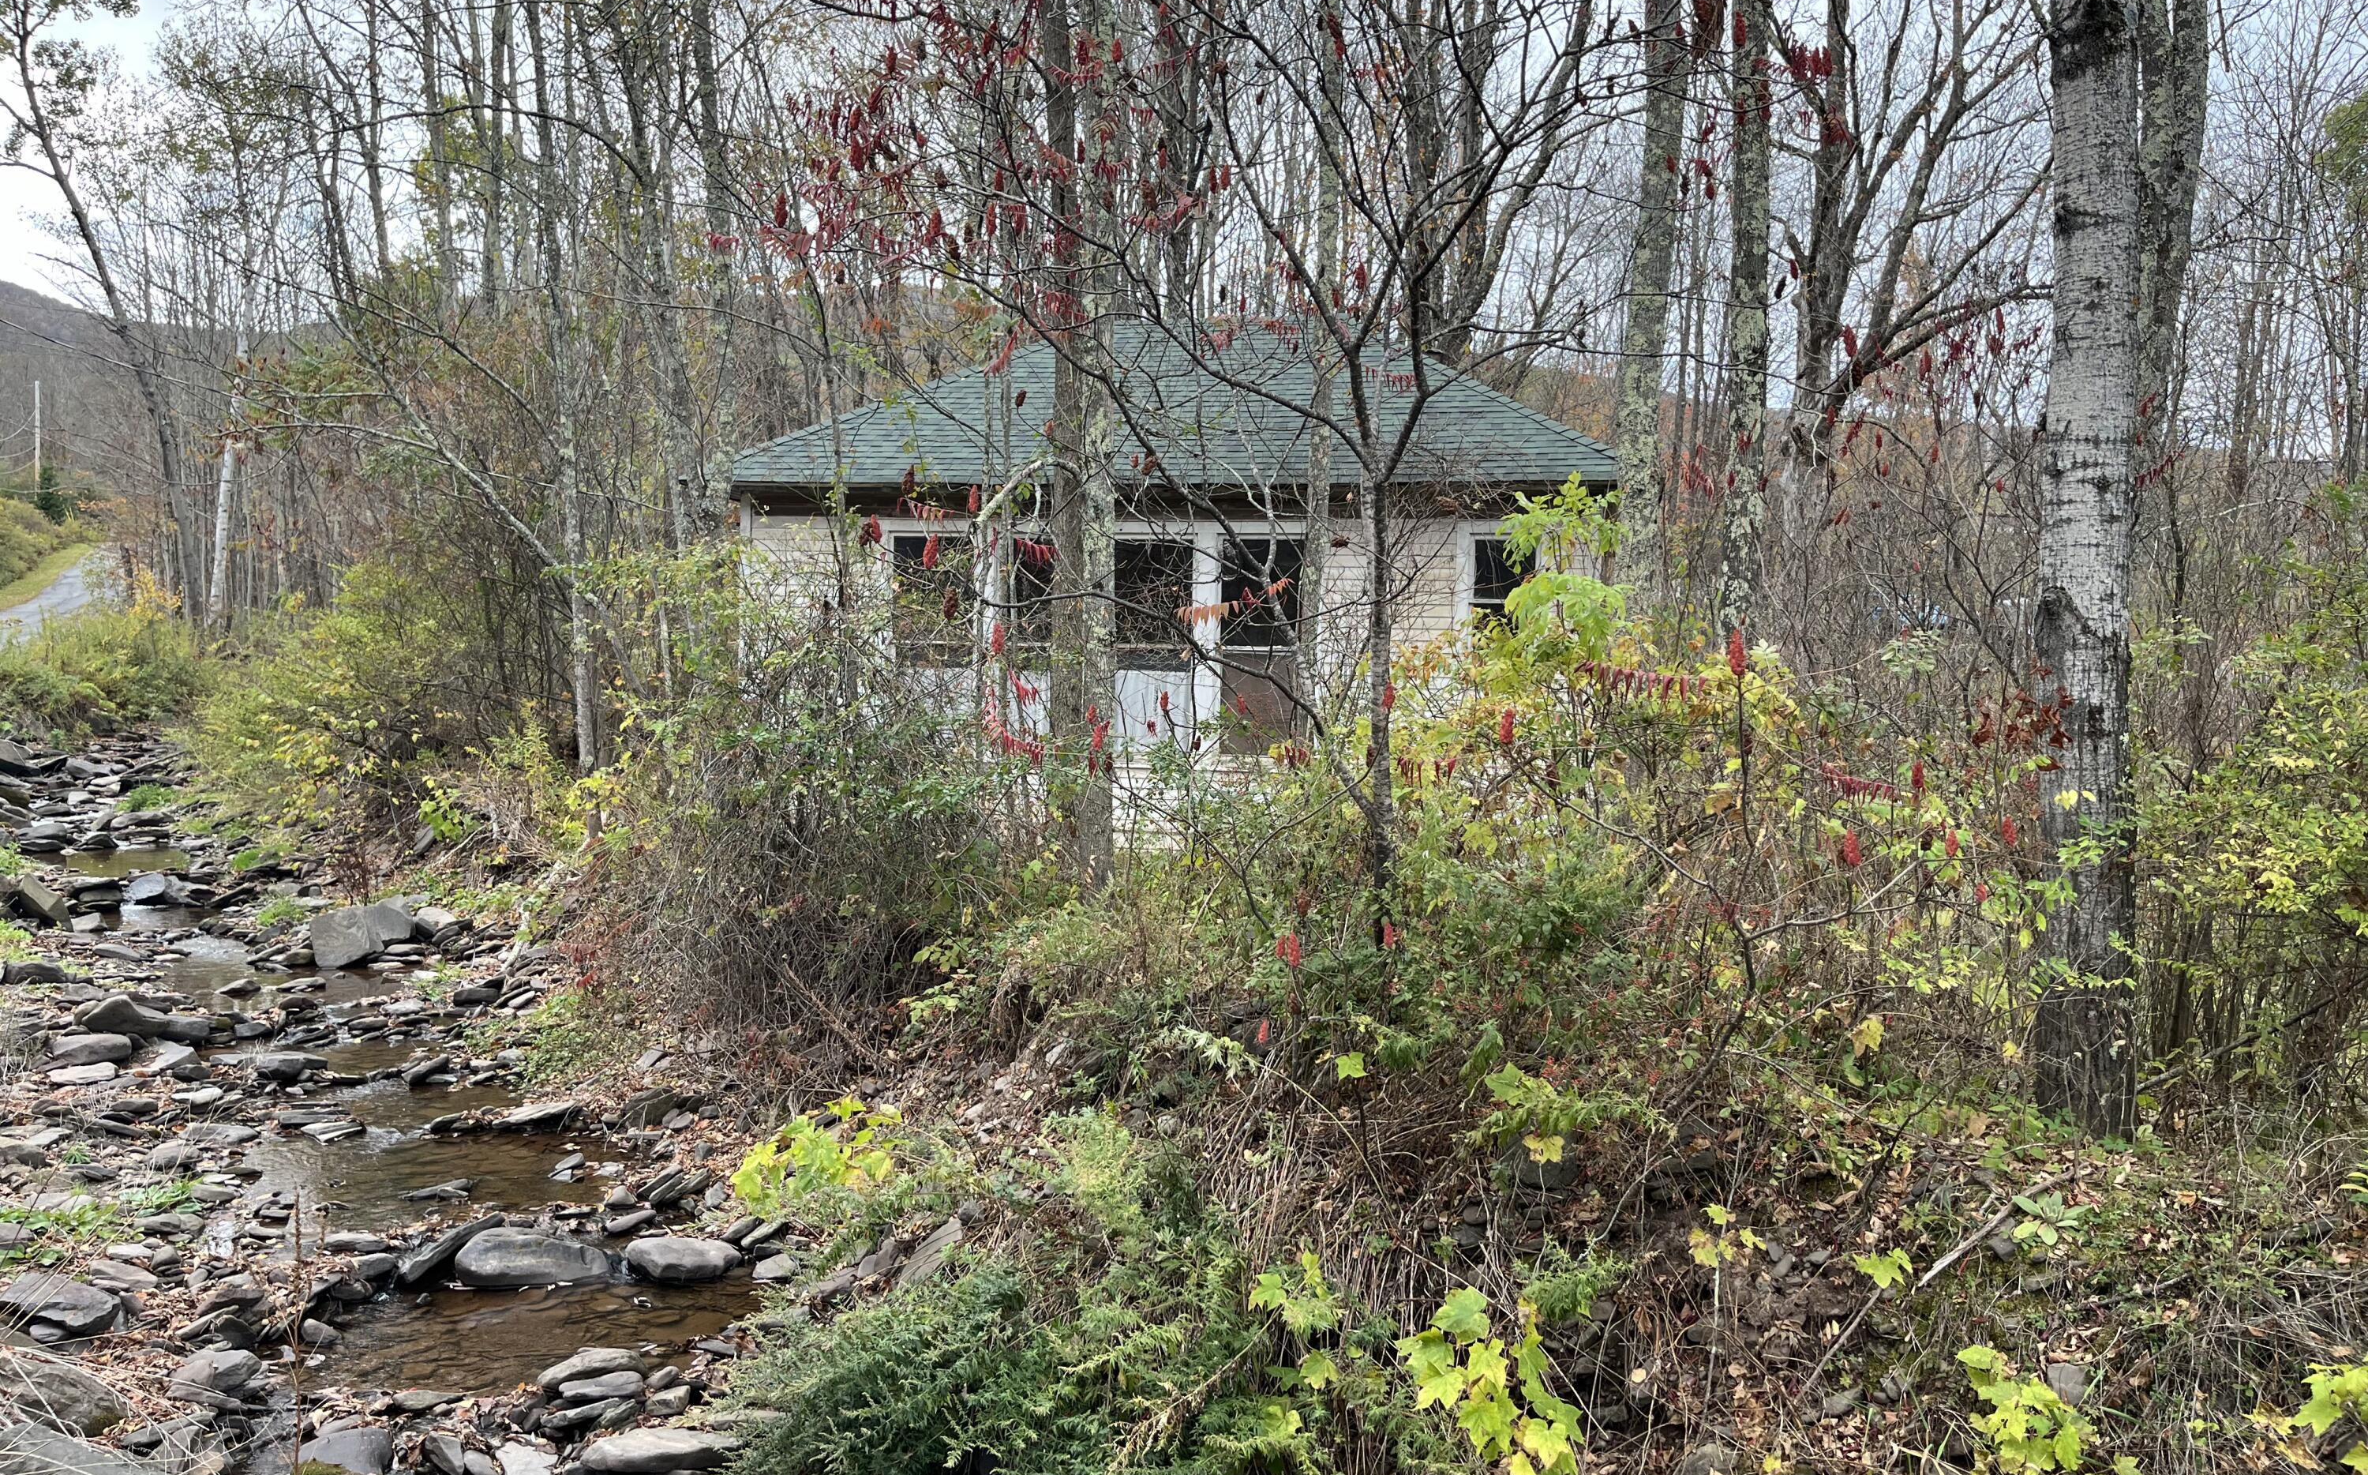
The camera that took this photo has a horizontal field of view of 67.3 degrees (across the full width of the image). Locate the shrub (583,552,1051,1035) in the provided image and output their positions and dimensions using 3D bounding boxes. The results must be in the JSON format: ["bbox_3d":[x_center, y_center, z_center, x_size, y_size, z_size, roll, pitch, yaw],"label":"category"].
[{"bbox_3d":[-2.187,0.295,10.700,2.600,2.600,2.200,-1,7,-12],"label":"shrub"}]

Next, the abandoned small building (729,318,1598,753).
[{"bbox_3d":[0.388,-1.752,19.005,8.891,5.341,6.347,2,7,14],"label":"abandoned small building"}]

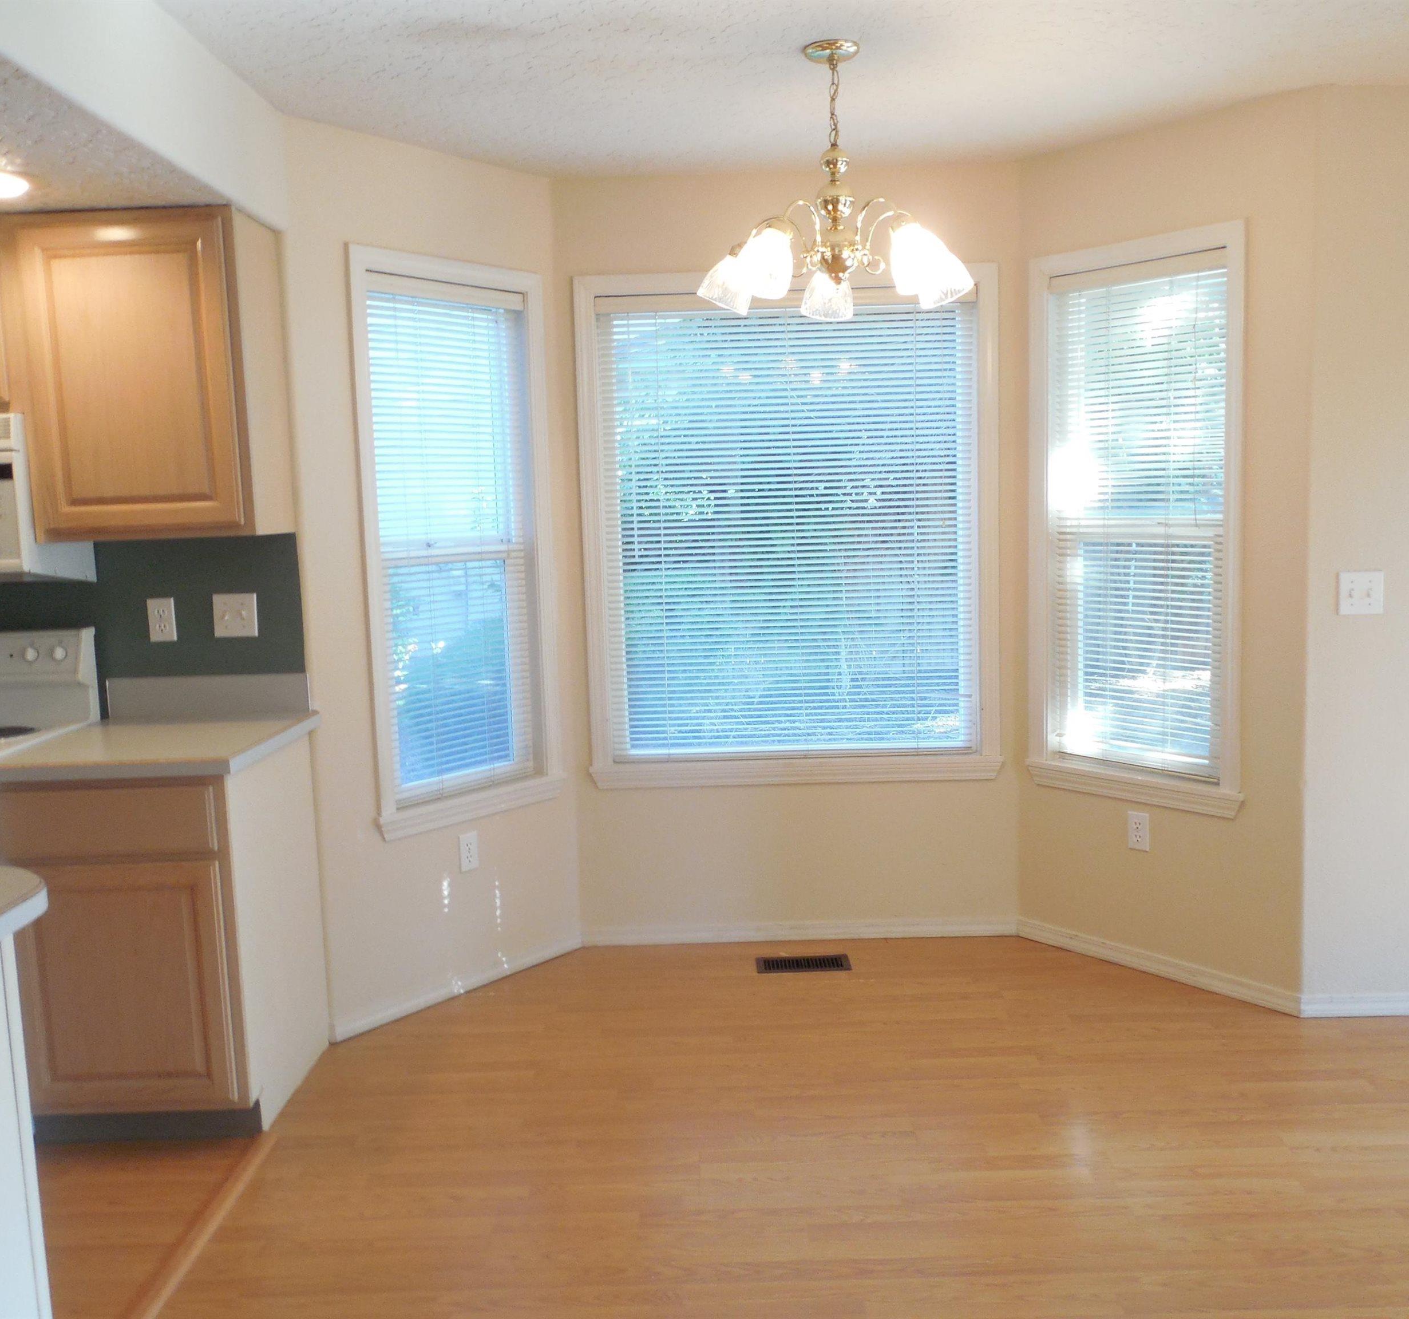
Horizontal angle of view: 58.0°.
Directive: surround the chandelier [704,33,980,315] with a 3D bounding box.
[{"bbox_3d":[0.305,-1.095,2.912,0.655,0.580,0.630,-2,6,1],"label":"chandelier"}]

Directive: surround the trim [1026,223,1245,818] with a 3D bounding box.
[{"bbox_3d":[1.256,-0.393,3.784,0.050,1.654,0.694,-7,8,-40],"label":"trim"}]

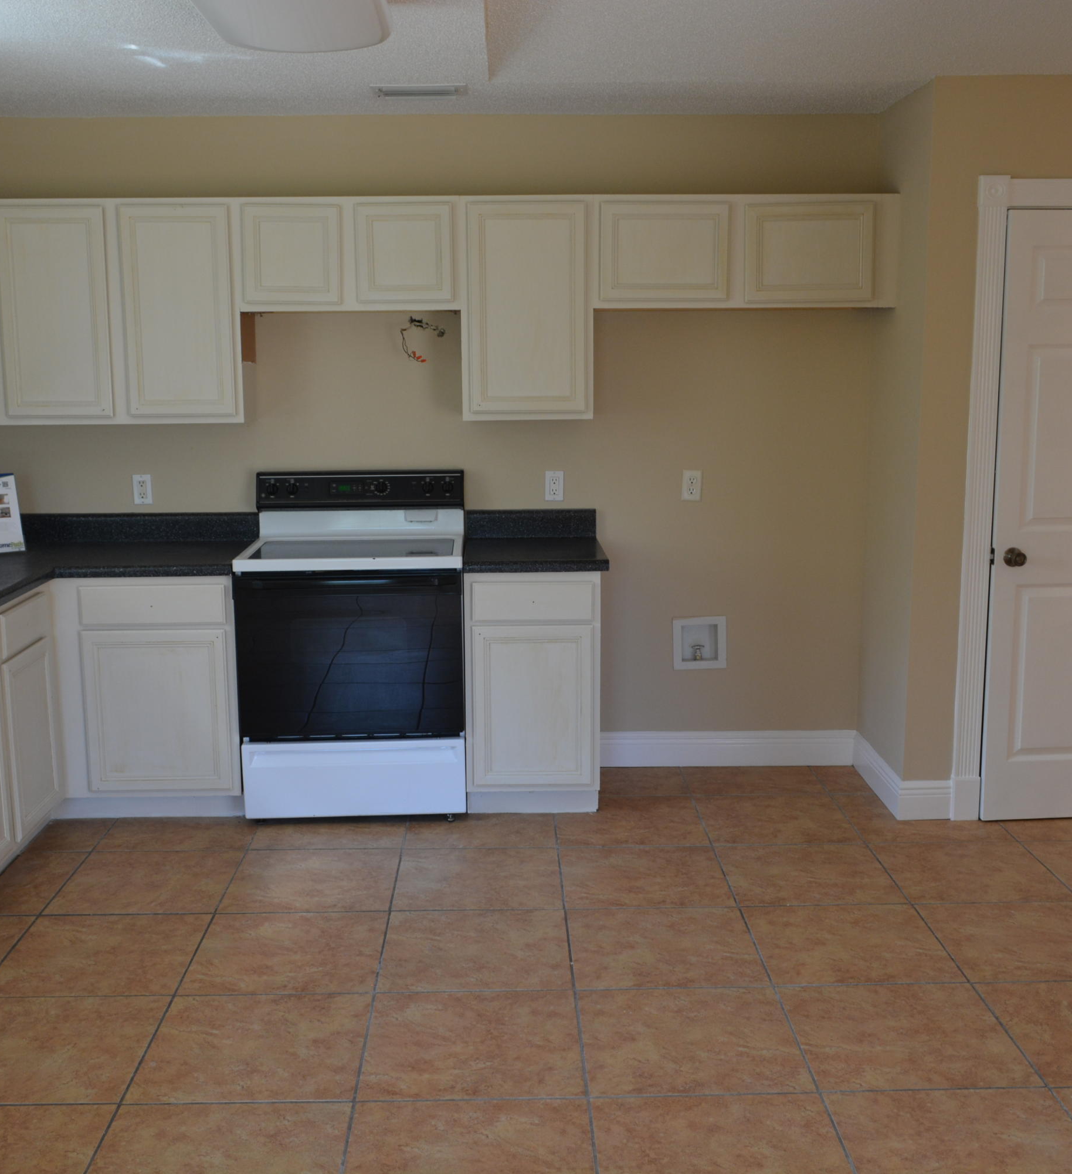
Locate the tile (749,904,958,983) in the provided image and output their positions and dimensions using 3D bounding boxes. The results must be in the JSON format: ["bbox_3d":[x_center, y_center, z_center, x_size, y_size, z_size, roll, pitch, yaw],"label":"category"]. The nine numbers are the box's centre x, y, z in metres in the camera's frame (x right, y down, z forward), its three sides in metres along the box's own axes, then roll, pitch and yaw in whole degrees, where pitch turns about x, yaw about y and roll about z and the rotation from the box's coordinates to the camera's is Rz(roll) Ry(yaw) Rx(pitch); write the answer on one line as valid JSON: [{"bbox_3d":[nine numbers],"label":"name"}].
[{"bbox_3d":[0.850,0.976,3.596,0.500,0.015,0.500,-1,9,-1],"label":"tile"}]

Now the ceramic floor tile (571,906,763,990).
[{"bbox_3d":[0.346,0.981,3.584,0.500,0.015,0.500,-1,9,-1],"label":"ceramic floor tile"}]

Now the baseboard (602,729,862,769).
[{"bbox_3d":[0.740,0.640,5.193,1.036,0.137,0.016,-1,9,-1],"label":"baseboard"}]

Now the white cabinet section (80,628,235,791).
[{"bbox_3d":[-1.292,0.381,4.727,0.487,0.561,0.500,0,10,-1],"label":"white cabinet section"}]

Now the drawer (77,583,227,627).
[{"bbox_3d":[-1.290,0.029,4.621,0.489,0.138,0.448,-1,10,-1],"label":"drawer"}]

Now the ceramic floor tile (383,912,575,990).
[{"bbox_3d":[-0.158,0.993,3.604,0.503,0.012,0.487,-1,10,-1],"label":"ceramic floor tile"}]

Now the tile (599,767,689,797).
[{"bbox_3d":[0.314,0.744,4.992,0.503,0.012,0.331,-1,10,-1],"label":"tile"}]

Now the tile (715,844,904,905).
[{"bbox_3d":[0.842,0.896,4.089,0.500,0.015,0.500,-1,9,-1],"label":"tile"}]

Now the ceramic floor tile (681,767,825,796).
[{"bbox_3d":[0.820,0.742,5.044,0.497,0.012,0.400,-1,9,-1],"label":"ceramic floor tile"}]

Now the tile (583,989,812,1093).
[{"bbox_3d":[0.357,1.056,3.081,0.495,0.010,0.495,-1,9,-1],"label":"tile"}]

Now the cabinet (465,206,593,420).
[{"bbox_3d":[-0.030,-0.982,4.685,0.454,0.762,0.321,-1,10,-1],"label":"cabinet"}]

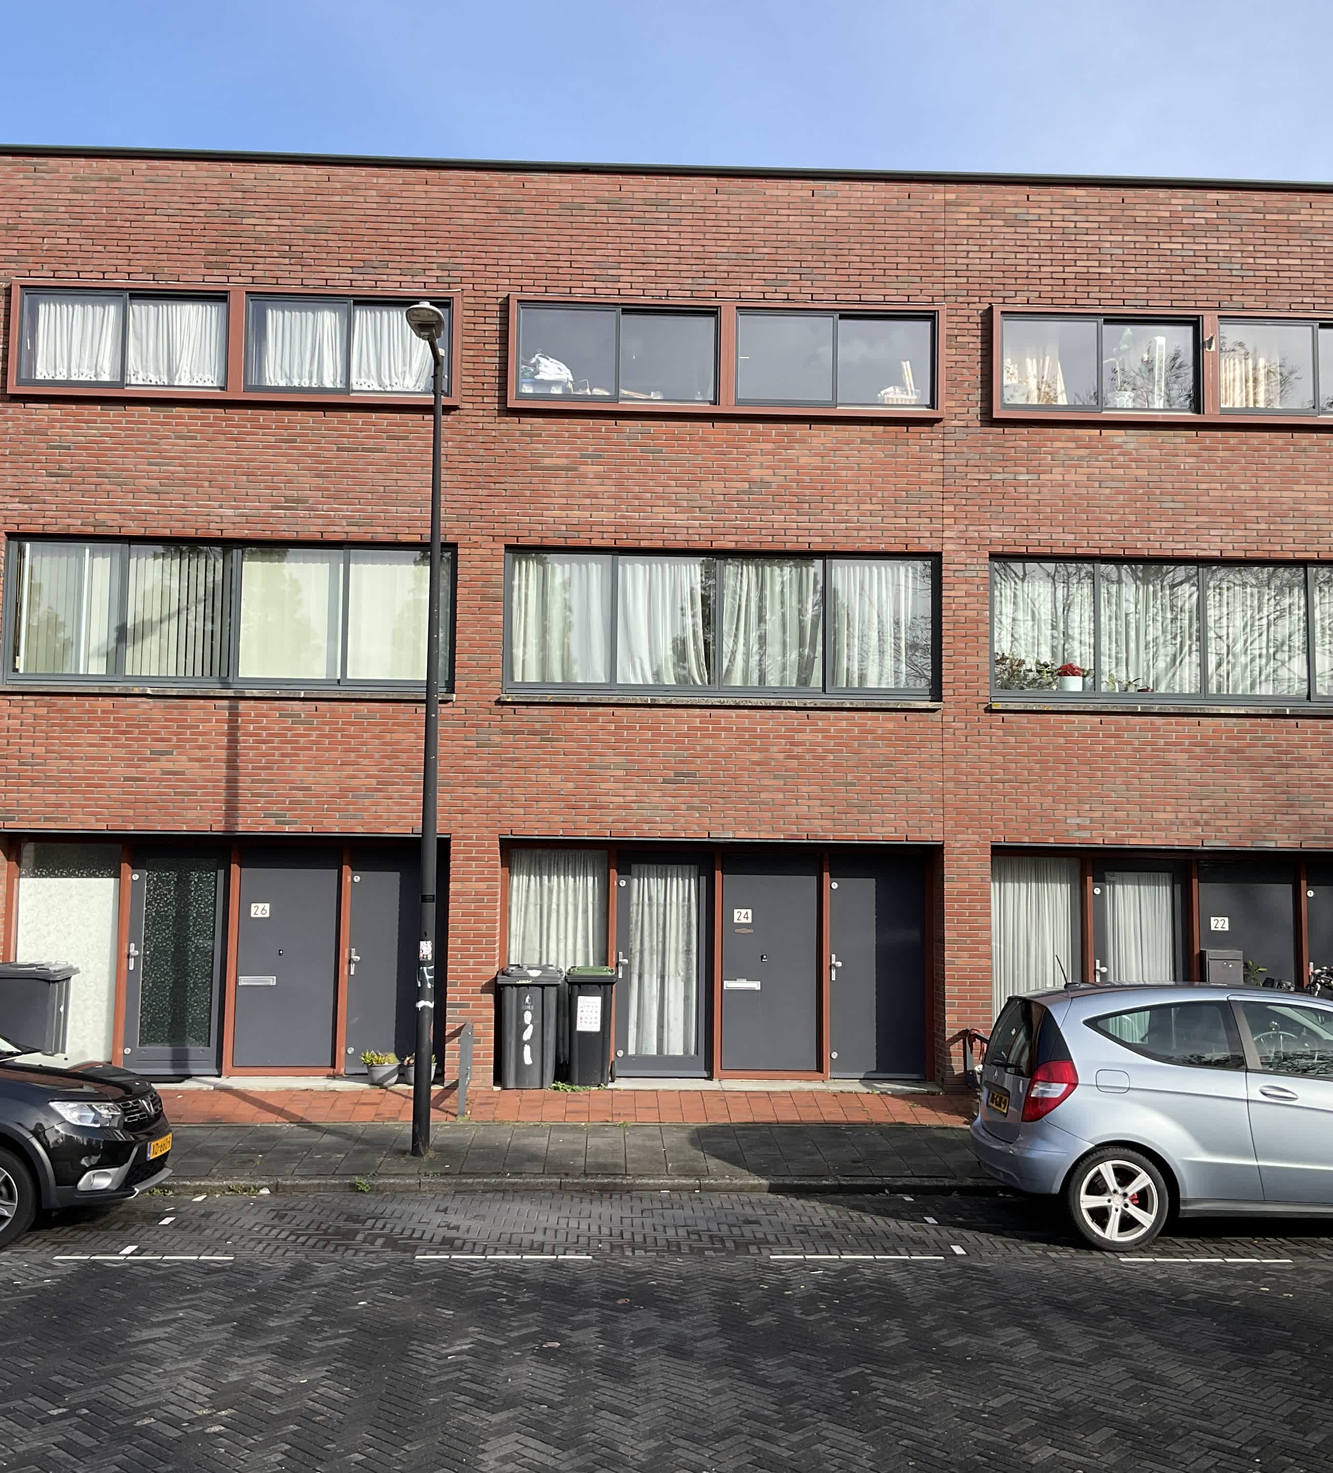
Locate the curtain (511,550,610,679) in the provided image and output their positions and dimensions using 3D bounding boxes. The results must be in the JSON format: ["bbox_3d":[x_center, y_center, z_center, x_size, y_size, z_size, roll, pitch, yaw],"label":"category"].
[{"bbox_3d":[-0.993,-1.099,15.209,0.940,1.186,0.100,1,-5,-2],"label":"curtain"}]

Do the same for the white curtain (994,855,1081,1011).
[{"bbox_3d":[3.451,2.106,15.435,0.838,1.965,0.100,1,-5,-2],"label":"white curtain"}]

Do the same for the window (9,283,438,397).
[{"bbox_3d":[-3.941,-3.587,15.126,4.087,1.092,0.200,1,-5,-2],"label":"window"}]

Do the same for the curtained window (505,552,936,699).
[{"bbox_3d":[0.511,-1.027,15.117,3.996,1.337,0.150,1,-6,-2],"label":"curtained window"}]

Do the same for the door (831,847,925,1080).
[{"bbox_3d":[1.985,2.152,15.469,0.912,2.105,0.080,1,-5,-2],"label":"door"}]

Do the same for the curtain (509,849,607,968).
[{"bbox_3d":[-1.002,2.026,15.276,0.940,1.940,0.100,1,-5,-2],"label":"curtain"}]

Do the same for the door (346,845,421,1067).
[{"bbox_3d":[-2.500,2.068,15.106,0.910,2.029,0.080,1,-6,-2],"label":"door"}]

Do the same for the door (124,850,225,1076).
[{"bbox_3d":[-4.539,2.086,15.224,0.883,2.078,0.080,1,-5,-2],"label":"door"}]

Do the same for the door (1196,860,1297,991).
[{"bbox_3d":[5.443,2.164,15.403,0.899,1.996,0.070,1,-5,-2],"label":"door"}]

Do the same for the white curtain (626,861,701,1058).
[{"bbox_3d":[-0.026,2.069,15.278,0.707,1.788,0.090,1,-5,-2],"label":"white curtain"}]

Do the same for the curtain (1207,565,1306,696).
[{"bbox_3d":[5.540,-1.001,15.444,0.921,1.235,0.100,1,-5,-2],"label":"curtain"}]

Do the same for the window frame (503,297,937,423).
[{"bbox_3d":[0.556,-3.475,15.185,4.002,1.066,0.200,1,-6,-2],"label":"window frame"}]

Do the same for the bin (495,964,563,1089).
[{"bbox_3d":[-1.222,2.608,14.836,0.580,1.070,0.720,1,-6,-2],"label":"bin"}]

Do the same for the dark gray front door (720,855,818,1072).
[{"bbox_3d":[0.949,2.091,15.242,0.914,1.975,0.070,1,-5,-2],"label":"dark gray front door"}]

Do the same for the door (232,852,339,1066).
[{"bbox_3d":[-3.508,2.057,15.266,0.916,2.014,0.080,1,-5,-2],"label":"door"}]

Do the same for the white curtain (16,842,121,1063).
[{"bbox_3d":[-5.500,2.005,15.090,0.924,2.048,0.060,1,-6,-2],"label":"white curtain"}]

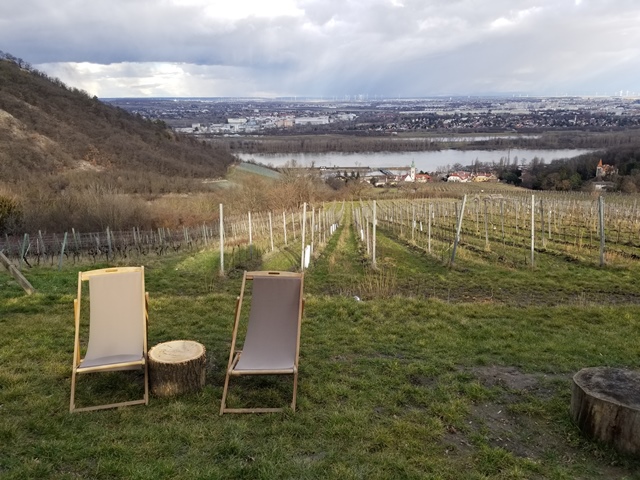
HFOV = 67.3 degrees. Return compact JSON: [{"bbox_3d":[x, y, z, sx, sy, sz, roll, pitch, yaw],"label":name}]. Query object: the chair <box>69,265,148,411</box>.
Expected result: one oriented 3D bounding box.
[{"bbox_3d":[-1.851,0.858,4.262,0.589,1.037,0.911,-4,9,-18],"label":"chair"}]

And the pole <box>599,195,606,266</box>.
[{"bbox_3d":[7.224,-0.214,12.313,0.085,1.850,0.085,-8,12,2],"label":"pole"}]

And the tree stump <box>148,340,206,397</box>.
[{"bbox_3d":[-1.285,1.165,4.360,0.485,0.325,0.485,0,12,0],"label":"tree stump"}]

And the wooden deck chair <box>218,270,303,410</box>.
[{"bbox_3d":[-0.454,0.859,4.159,0.587,0.979,0.968,0,9,4],"label":"wooden deck chair"}]

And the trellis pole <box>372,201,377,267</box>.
[{"bbox_3d":[1.444,-0.140,12.643,0.065,1.830,0.065,-1,16,0],"label":"trellis pole"}]

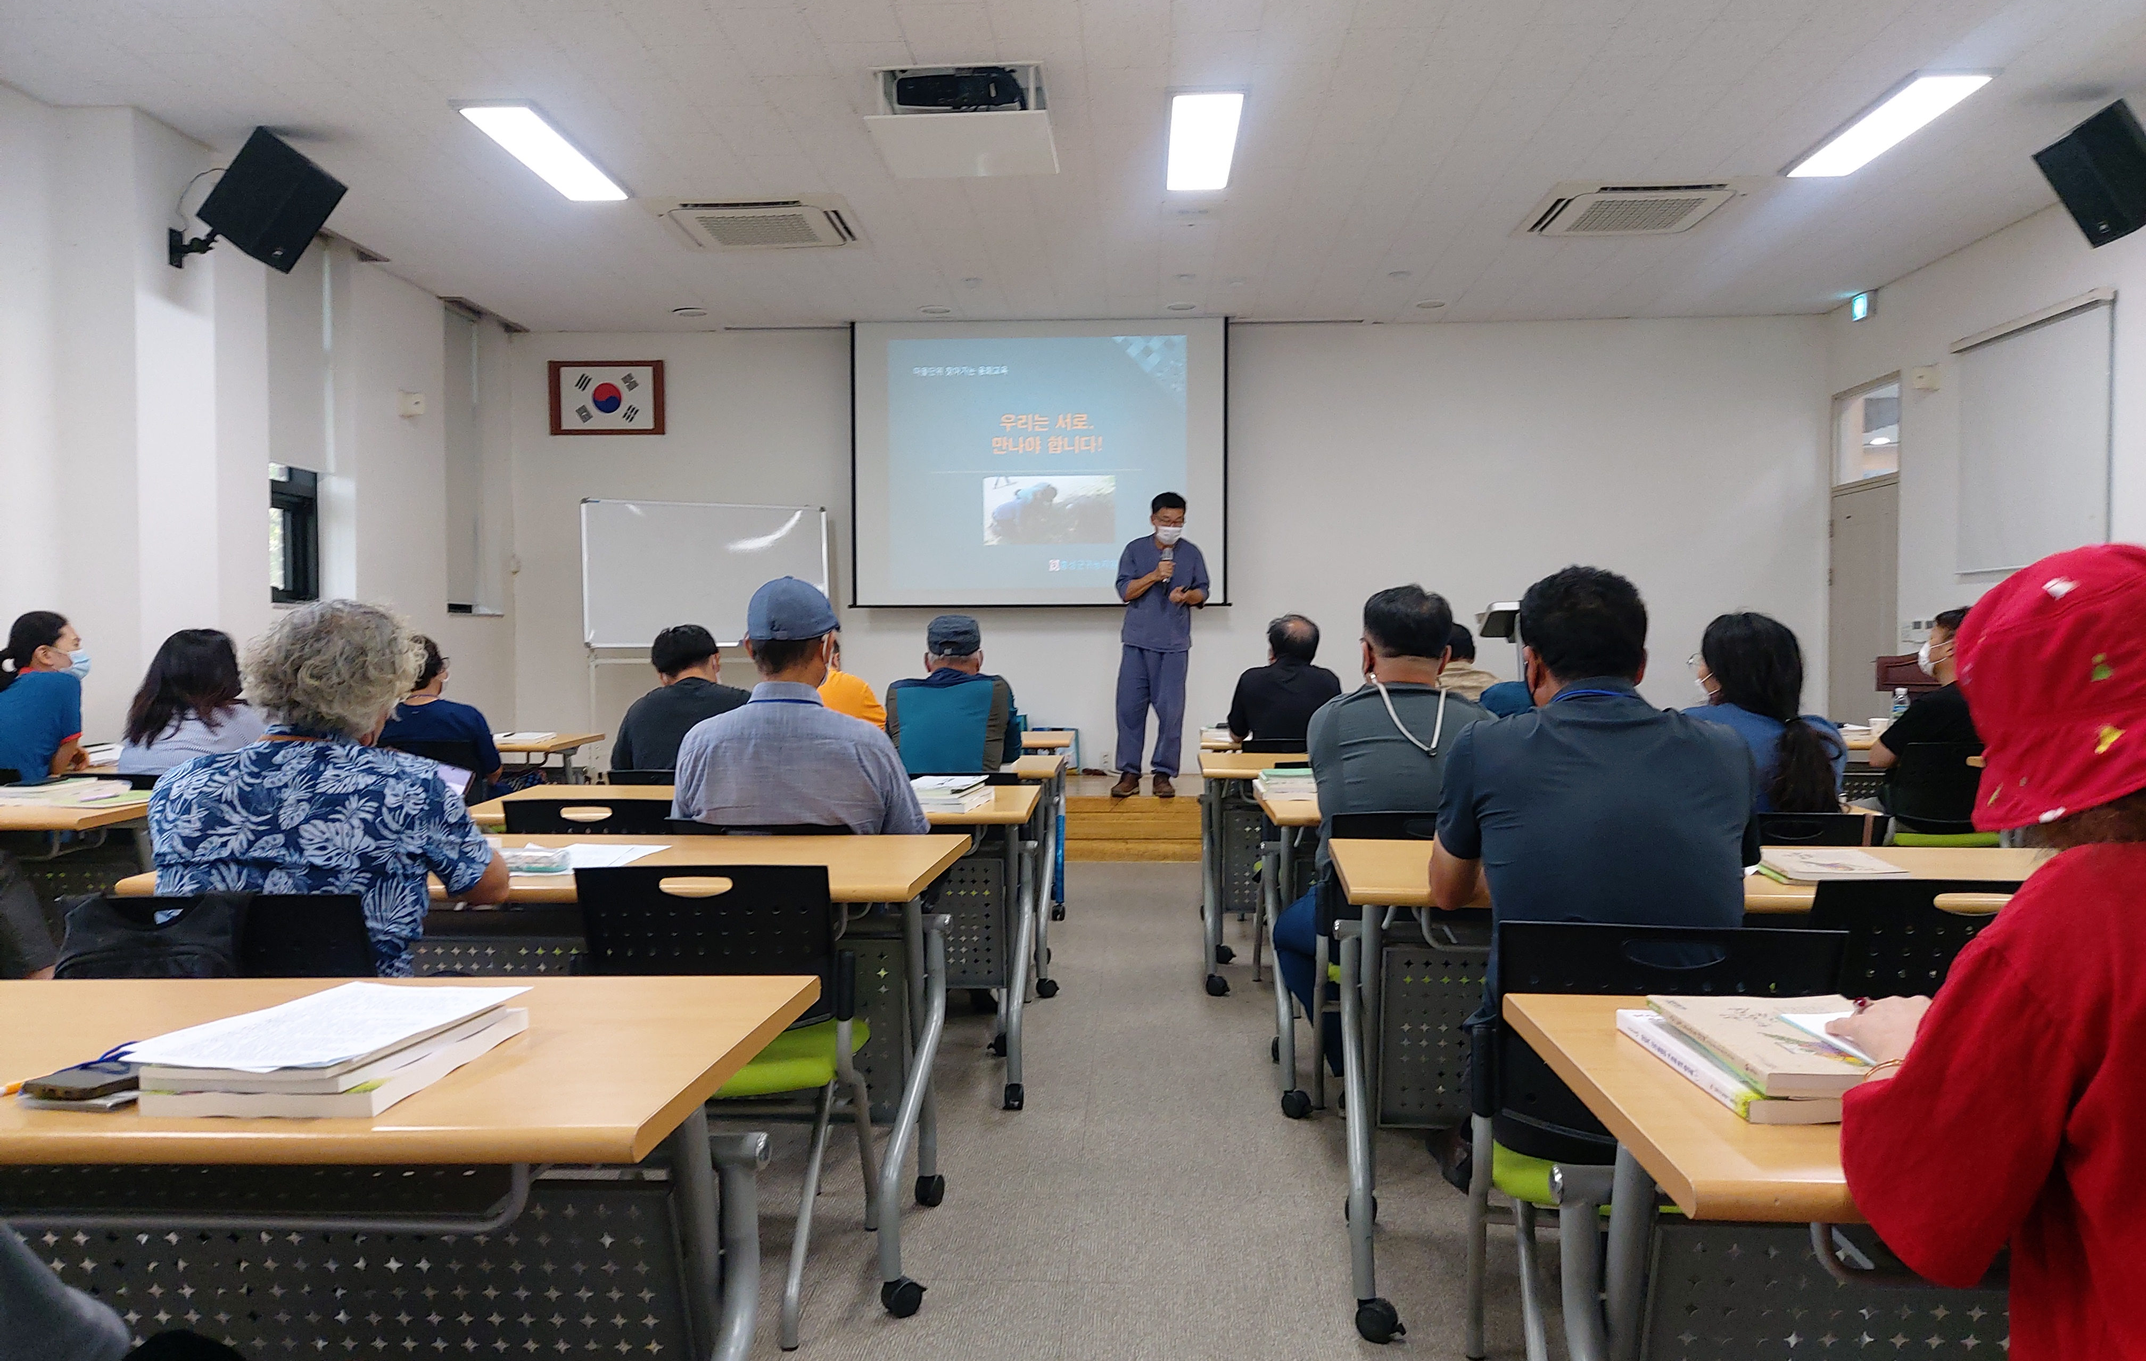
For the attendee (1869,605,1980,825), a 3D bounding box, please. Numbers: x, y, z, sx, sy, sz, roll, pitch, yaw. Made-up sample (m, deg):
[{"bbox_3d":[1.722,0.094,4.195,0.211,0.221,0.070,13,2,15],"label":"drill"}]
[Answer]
[{"bbox_3d":[3.137,0.361,5.710,0.520,1.262,0.750,-1,1,-19],"label":"attendee"}]

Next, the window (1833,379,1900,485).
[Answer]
[{"bbox_3d":[4.815,-1.499,9.367,0.100,0.590,0.900,0,1,3],"label":"window"}]

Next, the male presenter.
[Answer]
[{"bbox_3d":[0.483,-0.198,8.500,0.520,1.670,0.380,0,1,-2],"label":"male presenter"}]

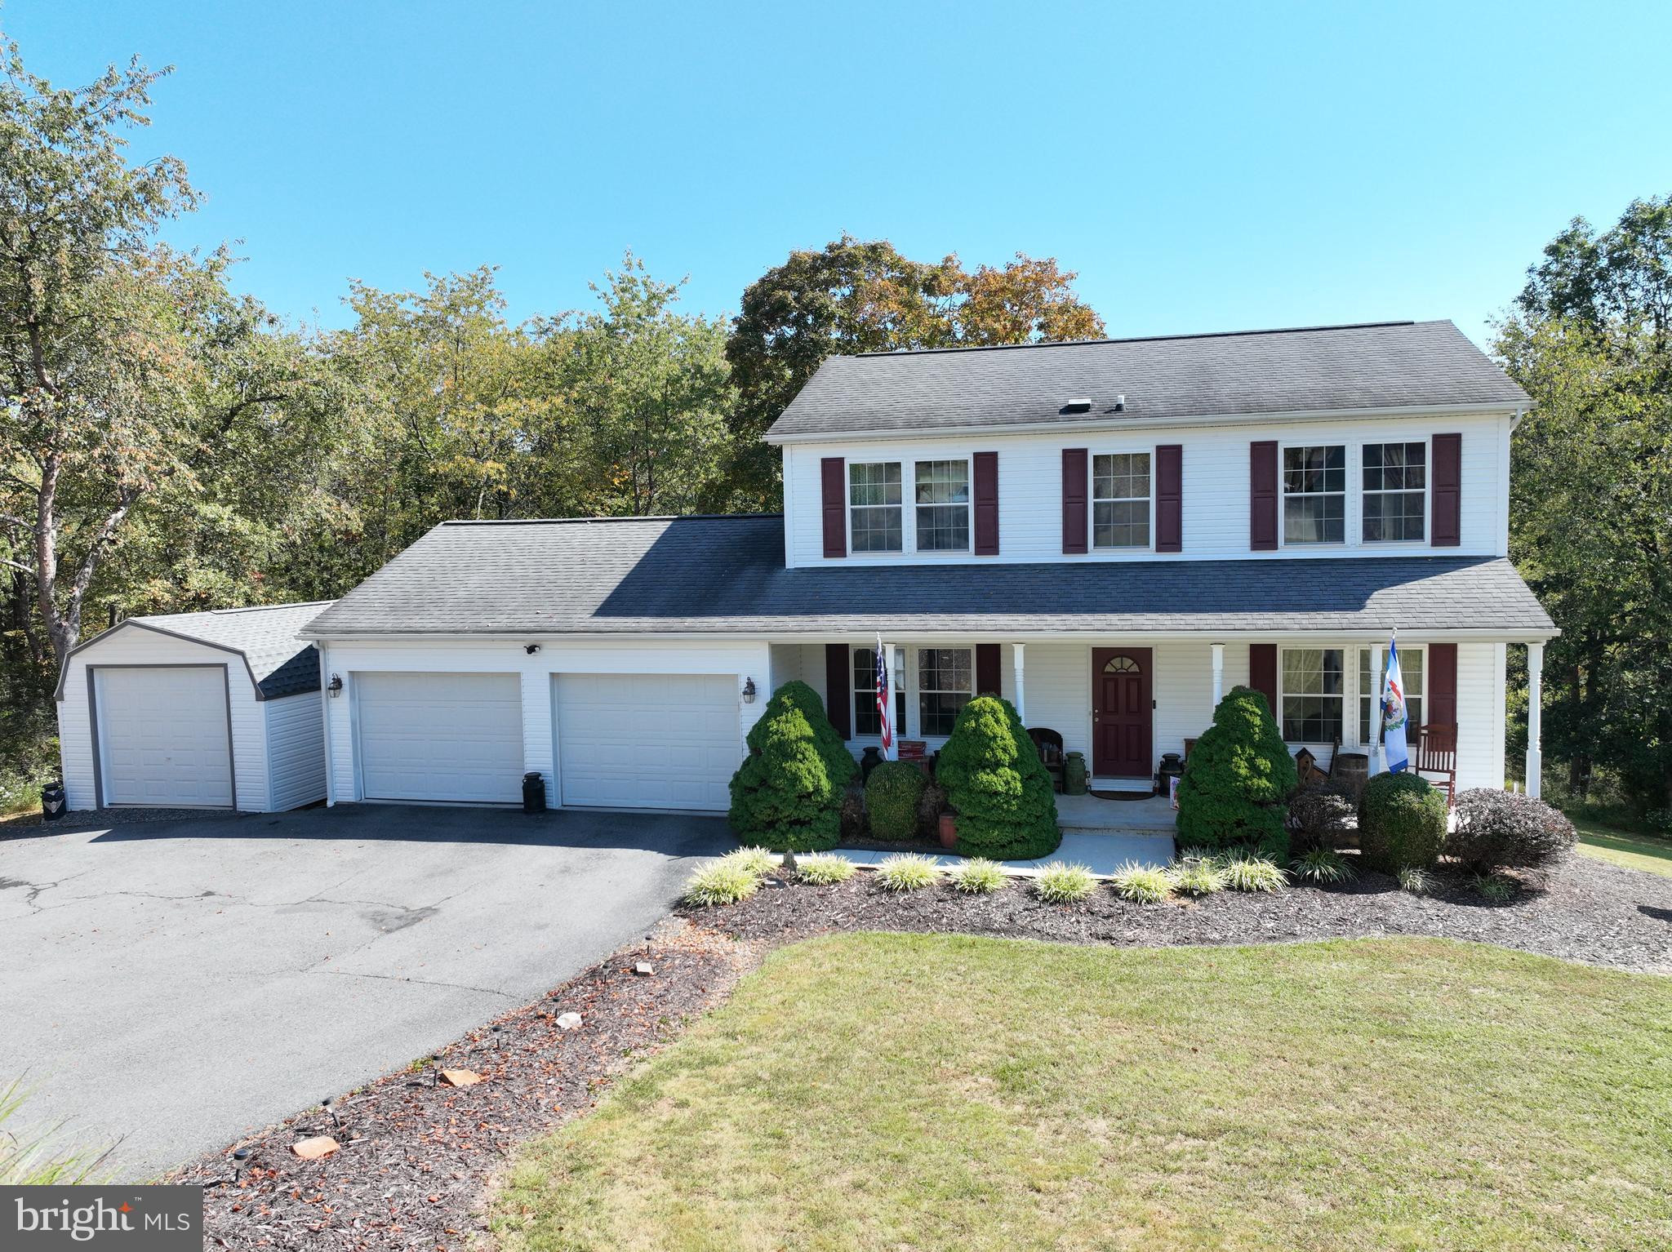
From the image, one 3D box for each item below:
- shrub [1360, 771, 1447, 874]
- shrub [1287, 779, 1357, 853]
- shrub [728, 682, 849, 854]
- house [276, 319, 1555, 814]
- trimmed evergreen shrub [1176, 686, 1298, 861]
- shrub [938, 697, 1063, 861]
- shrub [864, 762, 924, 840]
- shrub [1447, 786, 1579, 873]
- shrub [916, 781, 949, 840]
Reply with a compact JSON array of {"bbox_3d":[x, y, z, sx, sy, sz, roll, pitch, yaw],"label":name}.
[{"bbox_3d":[7.213,2.446,14.706,0.998,1.224,0.998,0,4,14],"label":"shrub"},{"bbox_3d":[6.349,2.509,15.137,0.991,1.038,0.991,0,4,14],"label":"shrub"},{"bbox_3d":[-0.667,1.904,16.601,1.759,2.173,1.759,-1,3,0],"label":"shrub"},{"bbox_3d":[1.548,-1.323,21.857,18.655,7.949,10.857,0,4,14],"label":"house"},{"bbox_3d":[5.249,1.893,15.164,1.503,2.225,1.503,0,4,14],"label":"trimmed evergreen shrub"},{"bbox_3d":[2.212,1.961,15.828,1.680,2.043,1.680,0,4,14],"label":"shrub"},{"bbox_3d":[0.887,2.436,16.401,0.905,1.075,0.905,0,4,14],"label":"shrub"},{"bbox_3d":[8.348,2.528,14.322,1.381,1.064,1.381,0,4,14],"label":"shrub"},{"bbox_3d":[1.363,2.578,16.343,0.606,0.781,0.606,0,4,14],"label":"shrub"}]

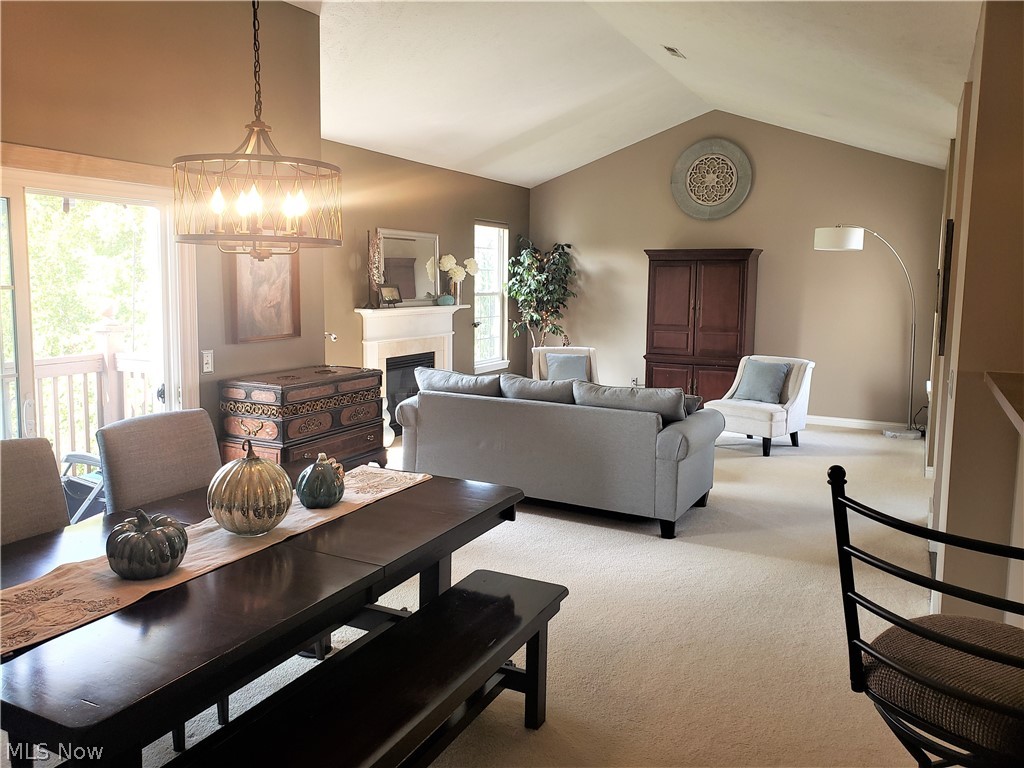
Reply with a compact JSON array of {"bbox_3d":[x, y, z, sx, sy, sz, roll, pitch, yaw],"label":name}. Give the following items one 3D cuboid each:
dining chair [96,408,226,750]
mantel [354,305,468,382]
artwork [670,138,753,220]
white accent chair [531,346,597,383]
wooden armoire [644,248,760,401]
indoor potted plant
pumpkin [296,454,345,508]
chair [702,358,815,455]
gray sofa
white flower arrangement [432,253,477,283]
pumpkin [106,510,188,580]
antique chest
[{"bbox_3d":[-1.143,0.658,2.954,0.570,1.030,0.530,4,8,22],"label":"dining chair"},{"bbox_3d":[-0.933,-0.106,7.560,0.200,1.295,1.640,5,9,27],"label":"mantel"},{"bbox_3d":[2.232,-2.305,8.644,0.915,0.916,0.050,5,9,27],"label":"artwork"},{"bbox_3d":[0.577,0.010,8.609,0.730,0.810,0.760,1,8,0],"label":"white accent chair"},{"bbox_3d":[2.117,-0.526,8.605,1.130,1.905,0.650,5,9,27],"label":"wooden armoire"},{"bbox_3d":[0.379,-0.705,9.172,0.850,2.070,0.820,2,8,10],"label":"indoor potted plant"},{"bbox_3d":[-0.669,0.340,2.707,0.158,0.190,0.158,1,8,0],"label":"pumpkin"},{"bbox_3d":[2.366,0.190,7.432,0.770,0.810,0.740,-7,11,-44],"label":"chair"},{"bbox_3d":[0.310,0.388,5.596,2.220,0.875,0.930,5,9,27],"label":"gray sofa"},{"bbox_3d":[-0.582,-1.204,7.993,0.260,0.340,0.440,5,9,27],"label":"white flower arrangement"},{"bbox_3d":[-0.983,0.431,2.079,0.195,0.175,0.195,3,8,16],"label":"pumpkin"},{"bbox_3d":[-1.195,0.452,4.506,0.520,1.015,0.840,5,9,27],"label":"antique chest"}]

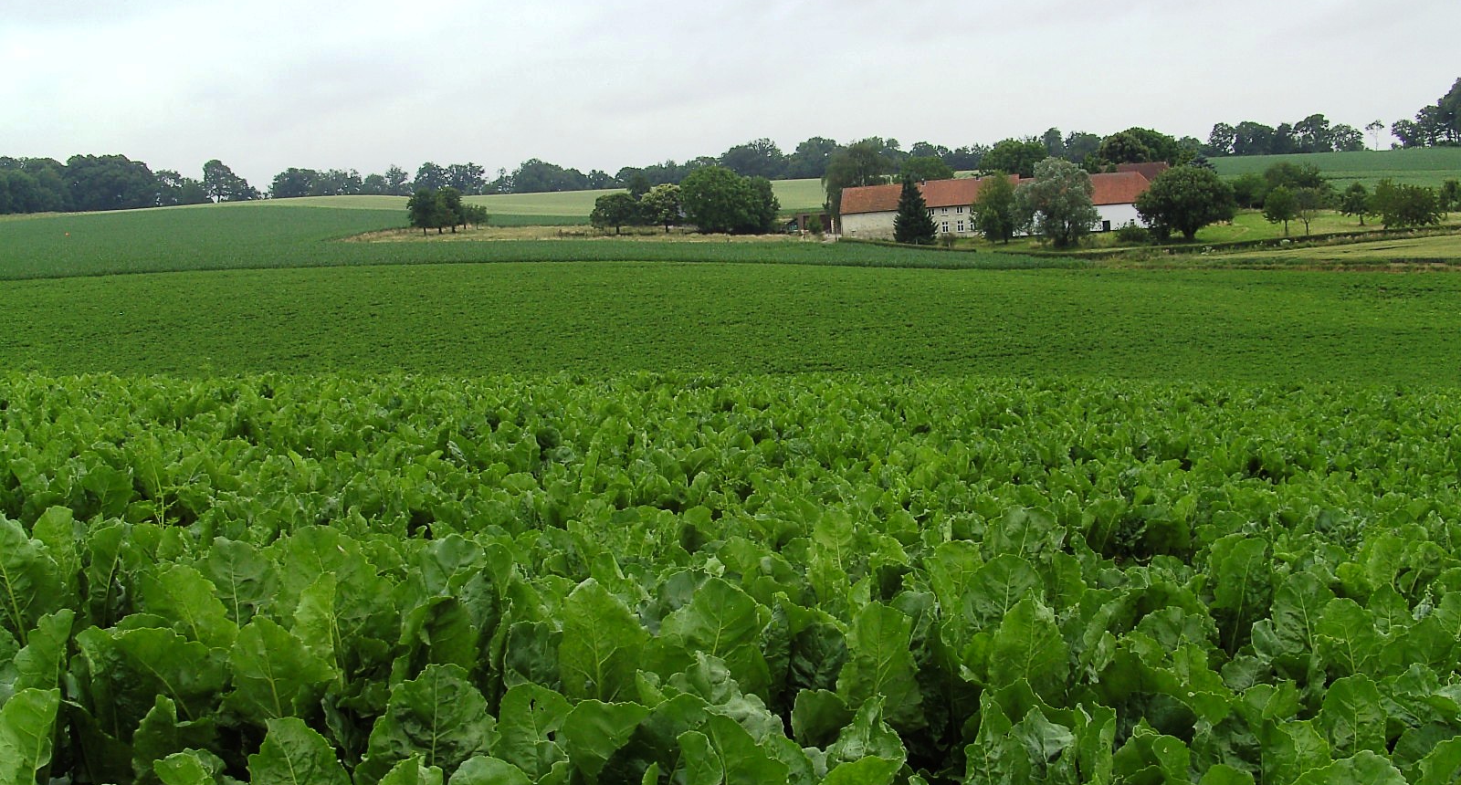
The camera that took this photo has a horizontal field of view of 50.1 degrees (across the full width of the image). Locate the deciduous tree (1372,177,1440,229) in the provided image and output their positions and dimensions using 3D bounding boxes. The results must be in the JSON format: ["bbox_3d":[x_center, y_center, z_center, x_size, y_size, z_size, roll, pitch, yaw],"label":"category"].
[{"bbox_3d":[108.170,-30.150,250.000,11.150,8.220,10.810,-1,6,23],"label":"deciduous tree"}]

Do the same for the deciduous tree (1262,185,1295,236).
[{"bbox_3d":[85.690,-28.360,244.000,5.350,8.030,5.080,0,2,0],"label":"deciduous tree"}]

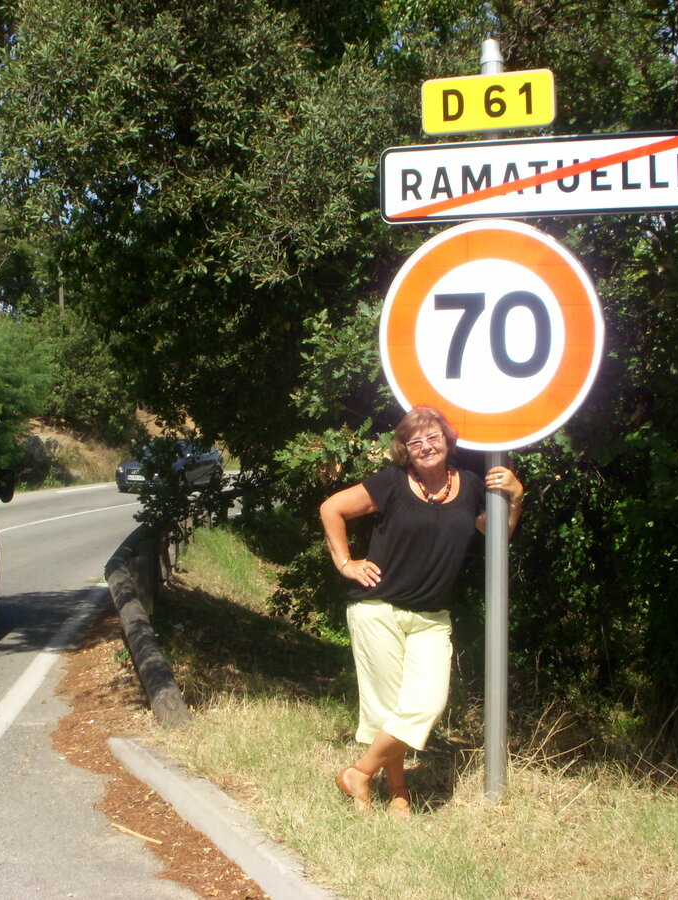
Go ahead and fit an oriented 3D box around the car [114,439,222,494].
[{"bbox_3d":[-4.620,0.360,36.300,1.780,1.430,4.350,2,2,17],"label":"car"}]

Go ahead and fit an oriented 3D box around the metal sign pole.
[{"bbox_3d":[0.590,-0.110,5.000,0.086,2.900,0.086,0,0,15],"label":"metal sign pole"}]

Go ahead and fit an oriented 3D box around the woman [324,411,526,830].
[{"bbox_3d":[0.310,0.600,4.850,0.750,1.530,0.450,0,0,0],"label":"woman"}]

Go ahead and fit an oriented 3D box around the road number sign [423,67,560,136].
[{"bbox_3d":[0.562,-1.312,4.960,0.500,0.200,0.030,0,0,16],"label":"road number sign"}]

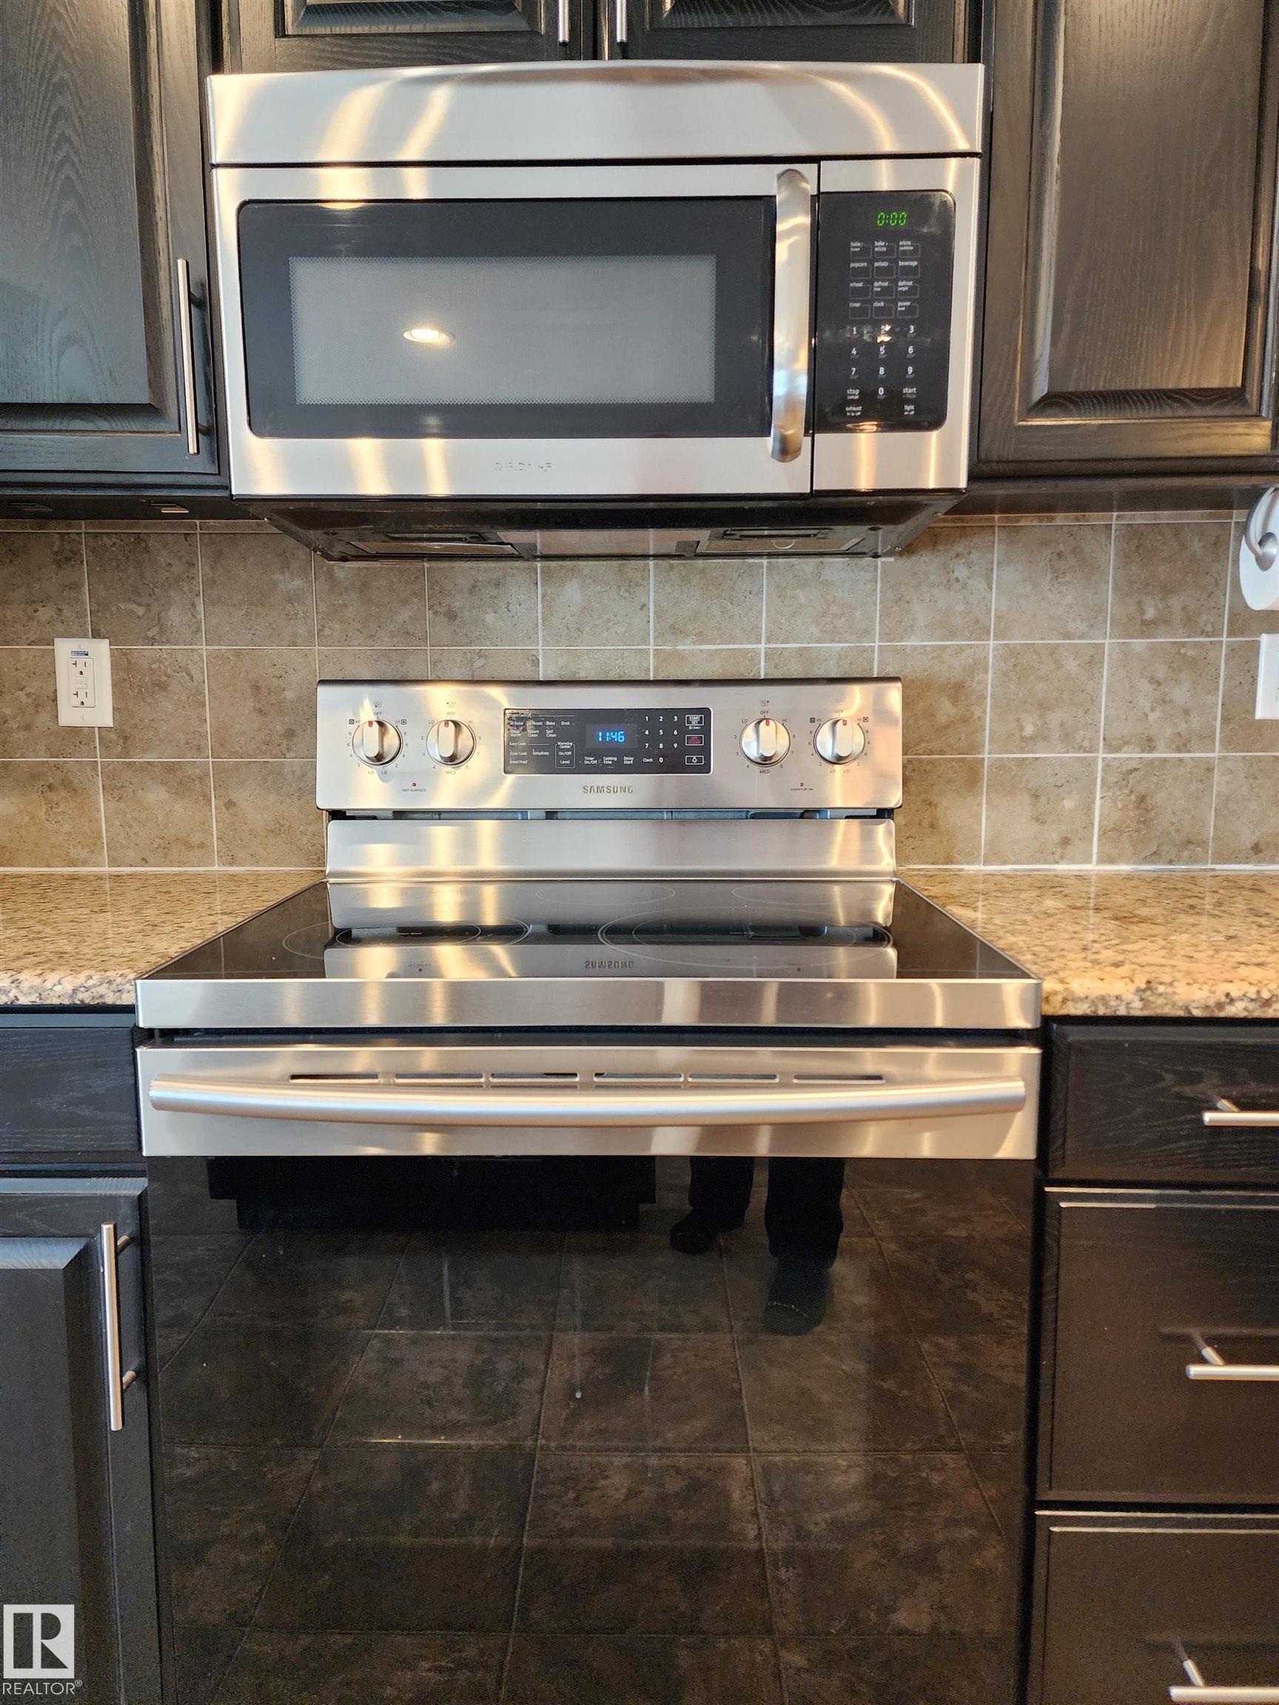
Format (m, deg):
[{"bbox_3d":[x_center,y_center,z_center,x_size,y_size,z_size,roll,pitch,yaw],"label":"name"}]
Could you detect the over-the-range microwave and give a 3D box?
[{"bbox_3d":[-0.040,-0.584,1.317,0.759,0.418,0.410,0,7,1],"label":"over-the-range microwave"}]

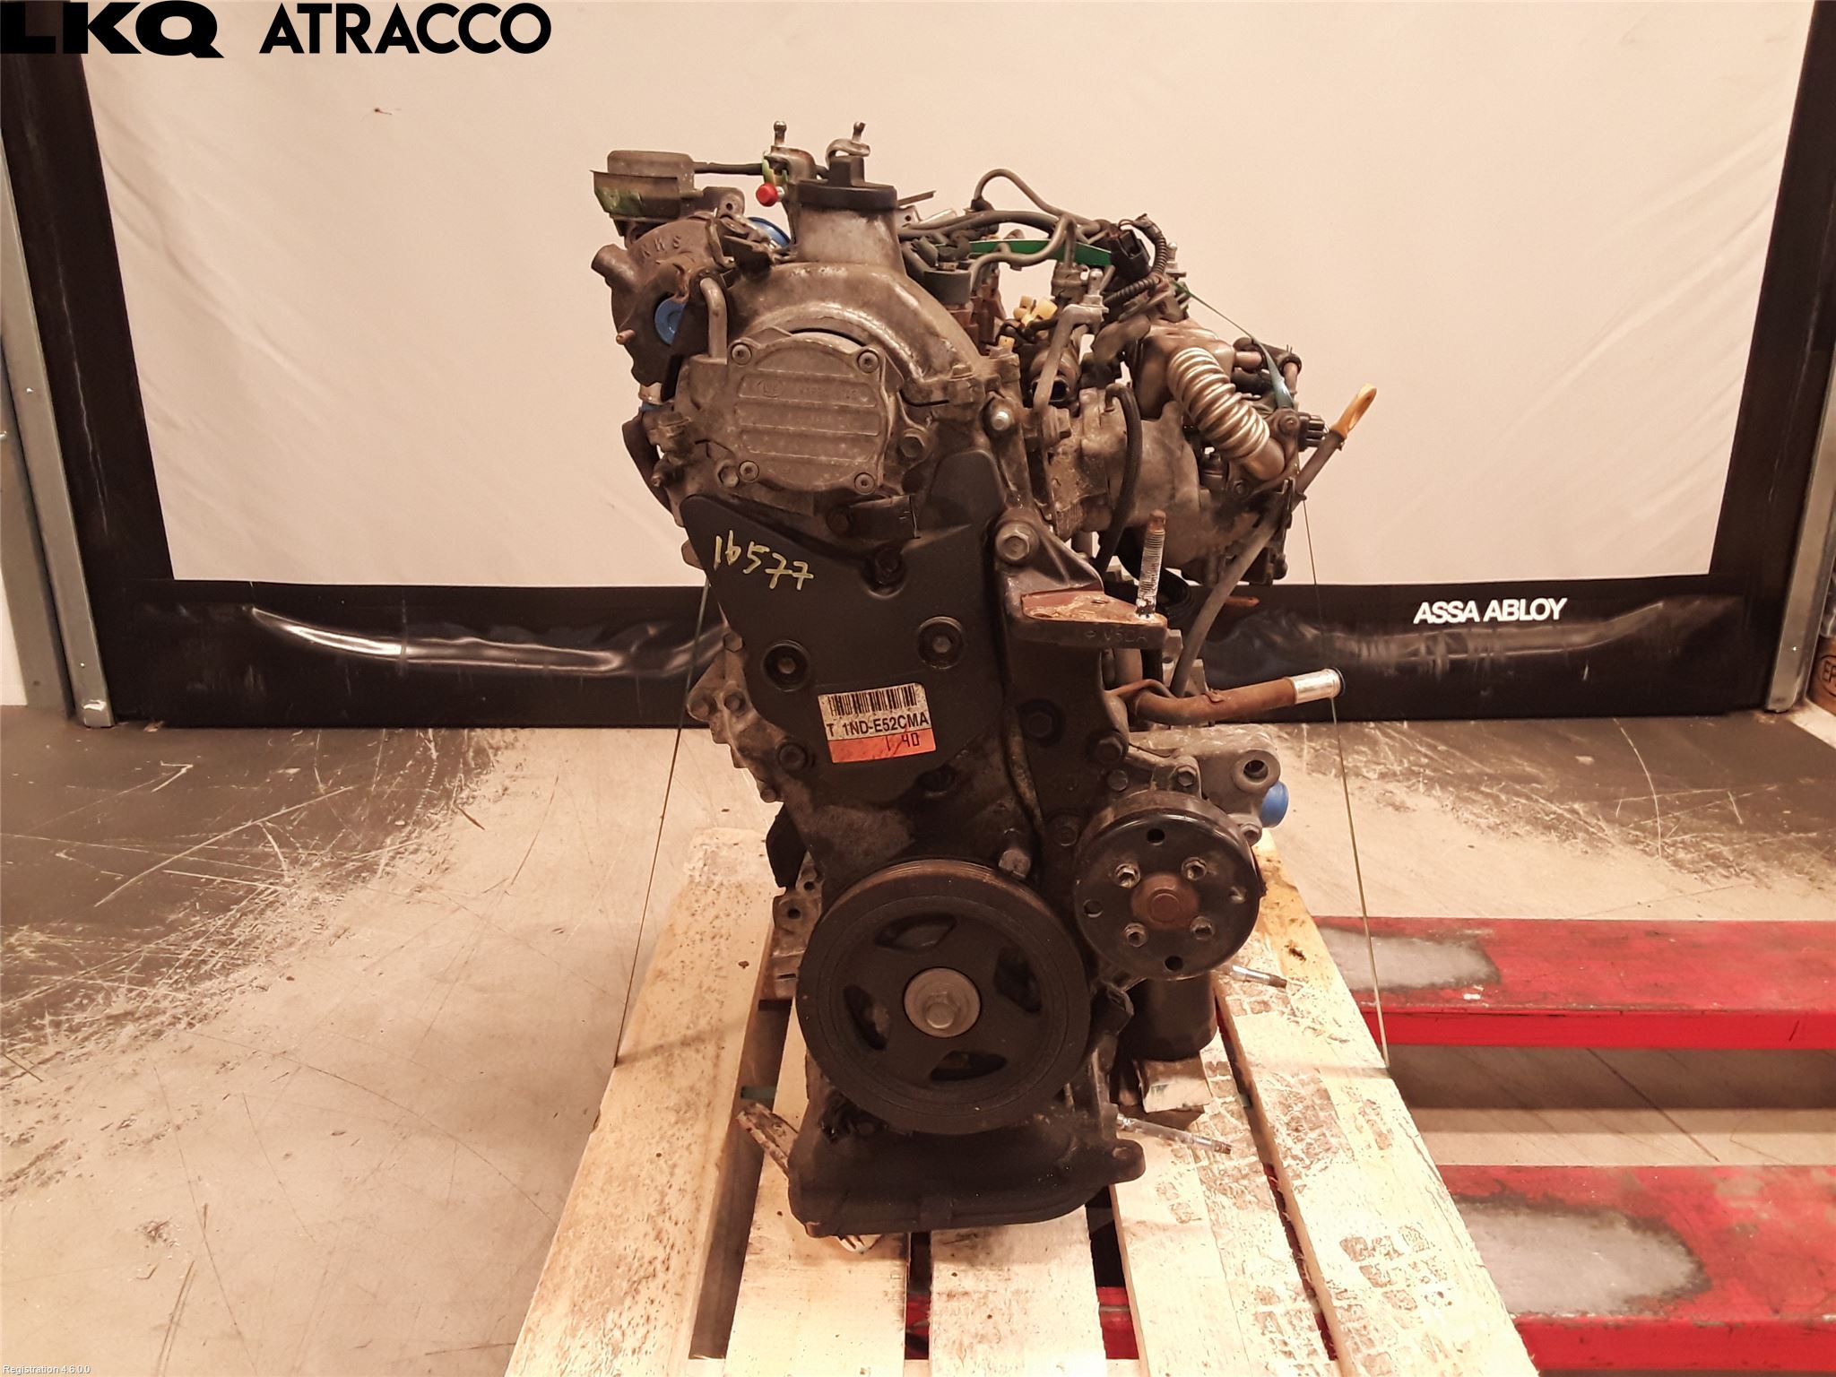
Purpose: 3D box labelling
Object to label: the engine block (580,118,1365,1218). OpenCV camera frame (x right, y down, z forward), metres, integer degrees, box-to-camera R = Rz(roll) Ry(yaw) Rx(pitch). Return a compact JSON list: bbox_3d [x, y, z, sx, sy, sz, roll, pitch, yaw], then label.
[{"bbox_3d":[0.048,-0.042,1.052,0.490,0.660,0.490,0,20,0],"label":"engine block"}]

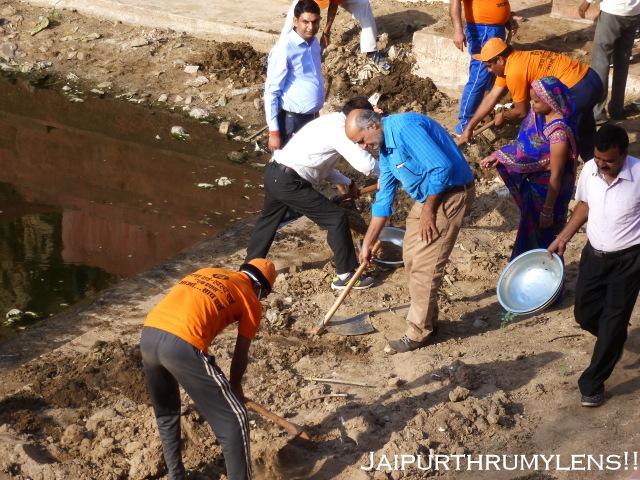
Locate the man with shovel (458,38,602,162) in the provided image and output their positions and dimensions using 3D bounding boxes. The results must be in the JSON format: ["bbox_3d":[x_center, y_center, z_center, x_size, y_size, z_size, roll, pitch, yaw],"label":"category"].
[{"bbox_3d":[1.412,-0.916,16.250,0.950,1.100,0.550,-1,25,-6],"label":"man with shovel"}]

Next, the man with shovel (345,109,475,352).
[{"bbox_3d":[0.527,-0.061,14.100,0.750,1.500,0.550,-14,29,-30],"label":"man with shovel"}]

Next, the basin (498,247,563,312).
[{"bbox_3d":[1.200,0.266,13.500,0.430,0.130,0.430,-15,50,21],"label":"basin"}]

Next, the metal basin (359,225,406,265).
[{"bbox_3d":[0.444,0.069,15.250,0.430,0.140,0.430,1,28,0],"label":"metal basin"}]

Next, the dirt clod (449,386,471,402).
[{"bbox_3d":[0.786,0.871,13.650,0.120,0.085,0.100,1,24,-1],"label":"dirt clod"}]

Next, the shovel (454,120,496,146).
[{"bbox_3d":[0.960,-0.620,16.350,0.720,0.220,0.180,-31,9,29],"label":"shovel"}]

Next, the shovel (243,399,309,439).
[{"bbox_3d":[-0.270,0.985,13.080,0.720,0.230,0.180,35,-3,-43],"label":"shovel"}]

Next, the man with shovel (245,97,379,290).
[{"bbox_3d":[-0.046,-0.293,14.950,0.850,1.220,0.520,-3,25,-11],"label":"man with shovel"}]

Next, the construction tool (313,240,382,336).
[{"bbox_3d":[0.250,0.325,14.300,0.280,0.770,0.200,25,30,-15],"label":"construction tool"}]

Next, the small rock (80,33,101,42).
[{"bbox_3d":[-1.791,-1.580,18.900,0.170,0.060,0.100,-7,26,-18],"label":"small rock"}]

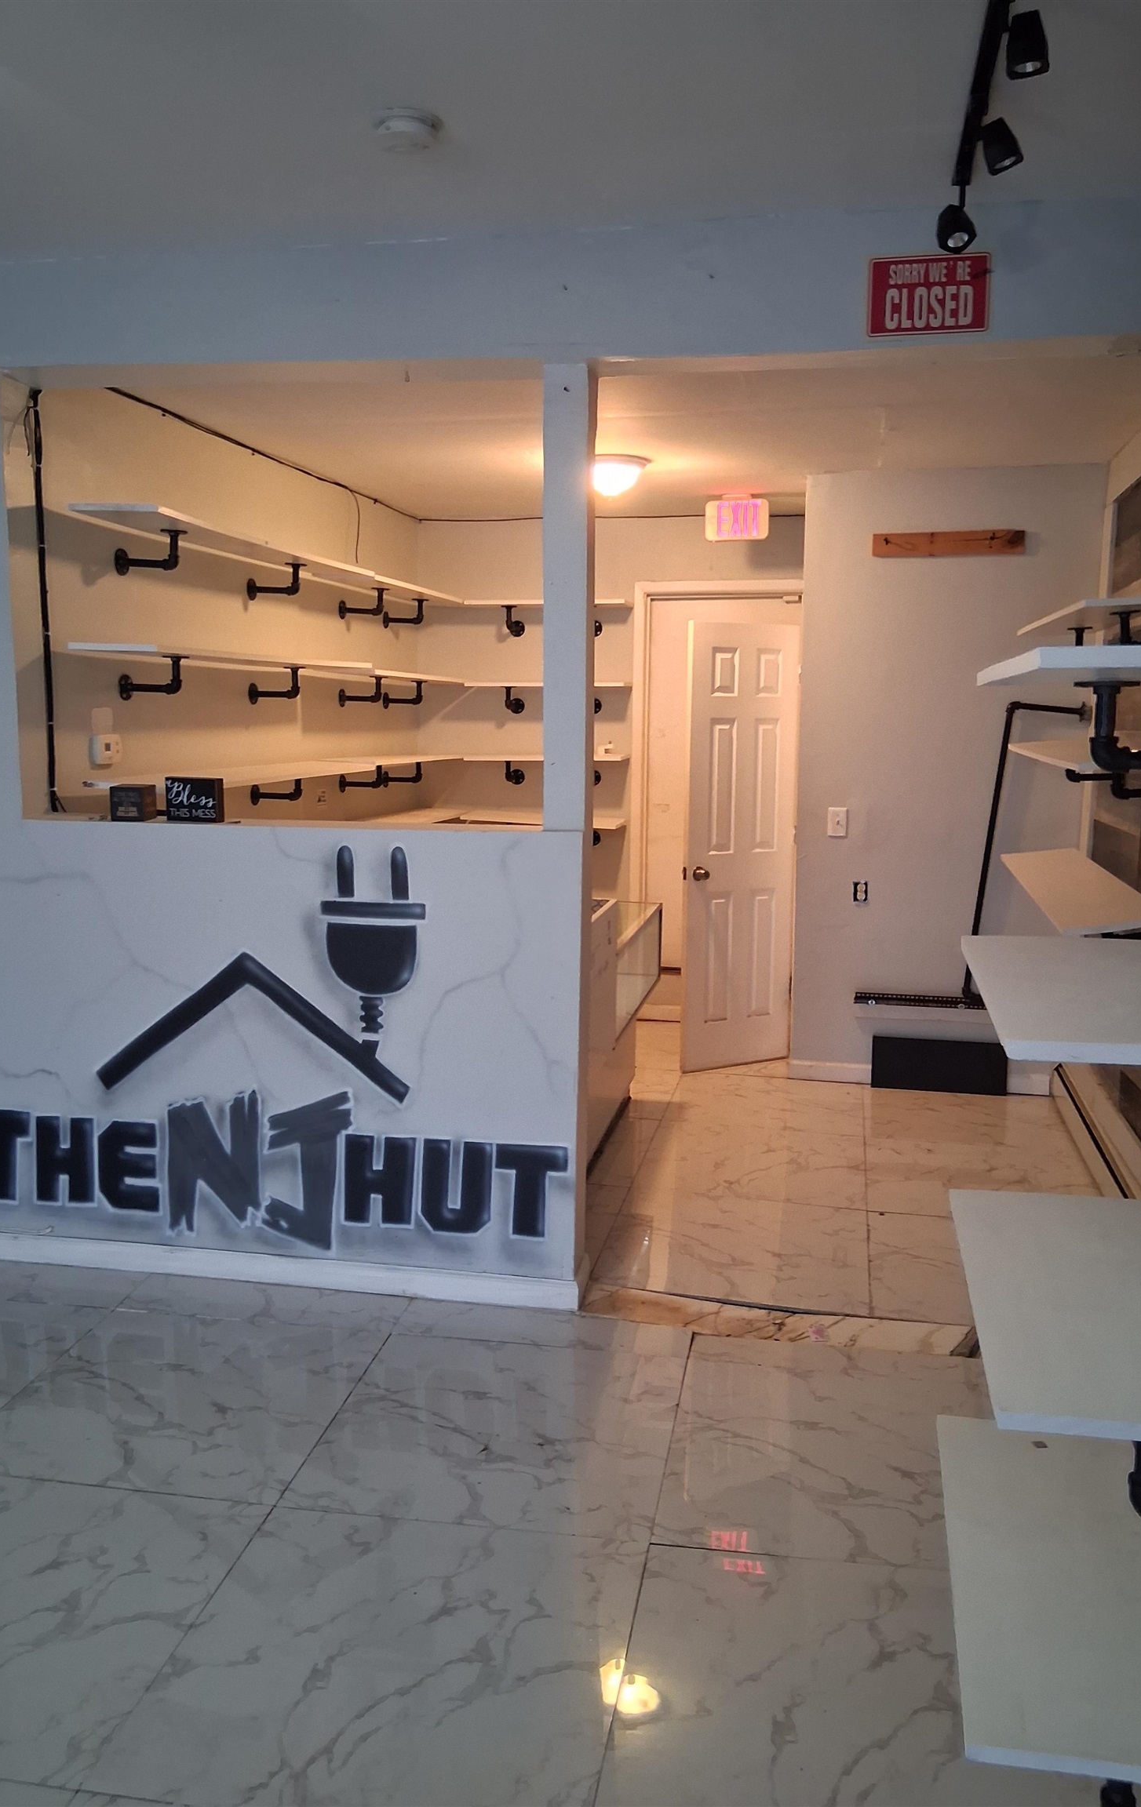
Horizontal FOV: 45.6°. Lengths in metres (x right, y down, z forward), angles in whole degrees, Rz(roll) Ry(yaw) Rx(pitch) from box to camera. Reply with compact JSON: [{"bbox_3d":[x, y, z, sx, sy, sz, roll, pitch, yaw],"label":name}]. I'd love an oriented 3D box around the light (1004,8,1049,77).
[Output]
[{"bbox_3d":[0.766,-1.443,2.276,0.066,0.100,0.066,-11,9,-1],"label":"light"}]

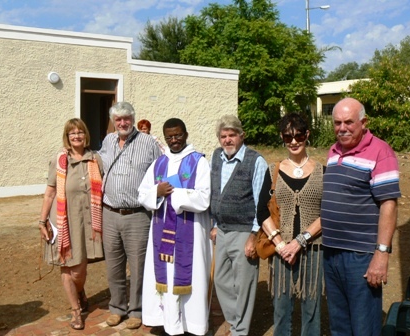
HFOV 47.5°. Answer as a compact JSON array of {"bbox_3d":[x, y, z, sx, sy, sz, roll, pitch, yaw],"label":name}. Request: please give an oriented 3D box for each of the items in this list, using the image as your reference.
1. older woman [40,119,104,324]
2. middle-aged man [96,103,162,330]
[{"bbox_3d":[-1.080,0.435,3.740,0.500,1.640,0.350,-2,5,-22],"label":"older woman"},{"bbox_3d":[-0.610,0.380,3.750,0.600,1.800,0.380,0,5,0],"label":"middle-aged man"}]

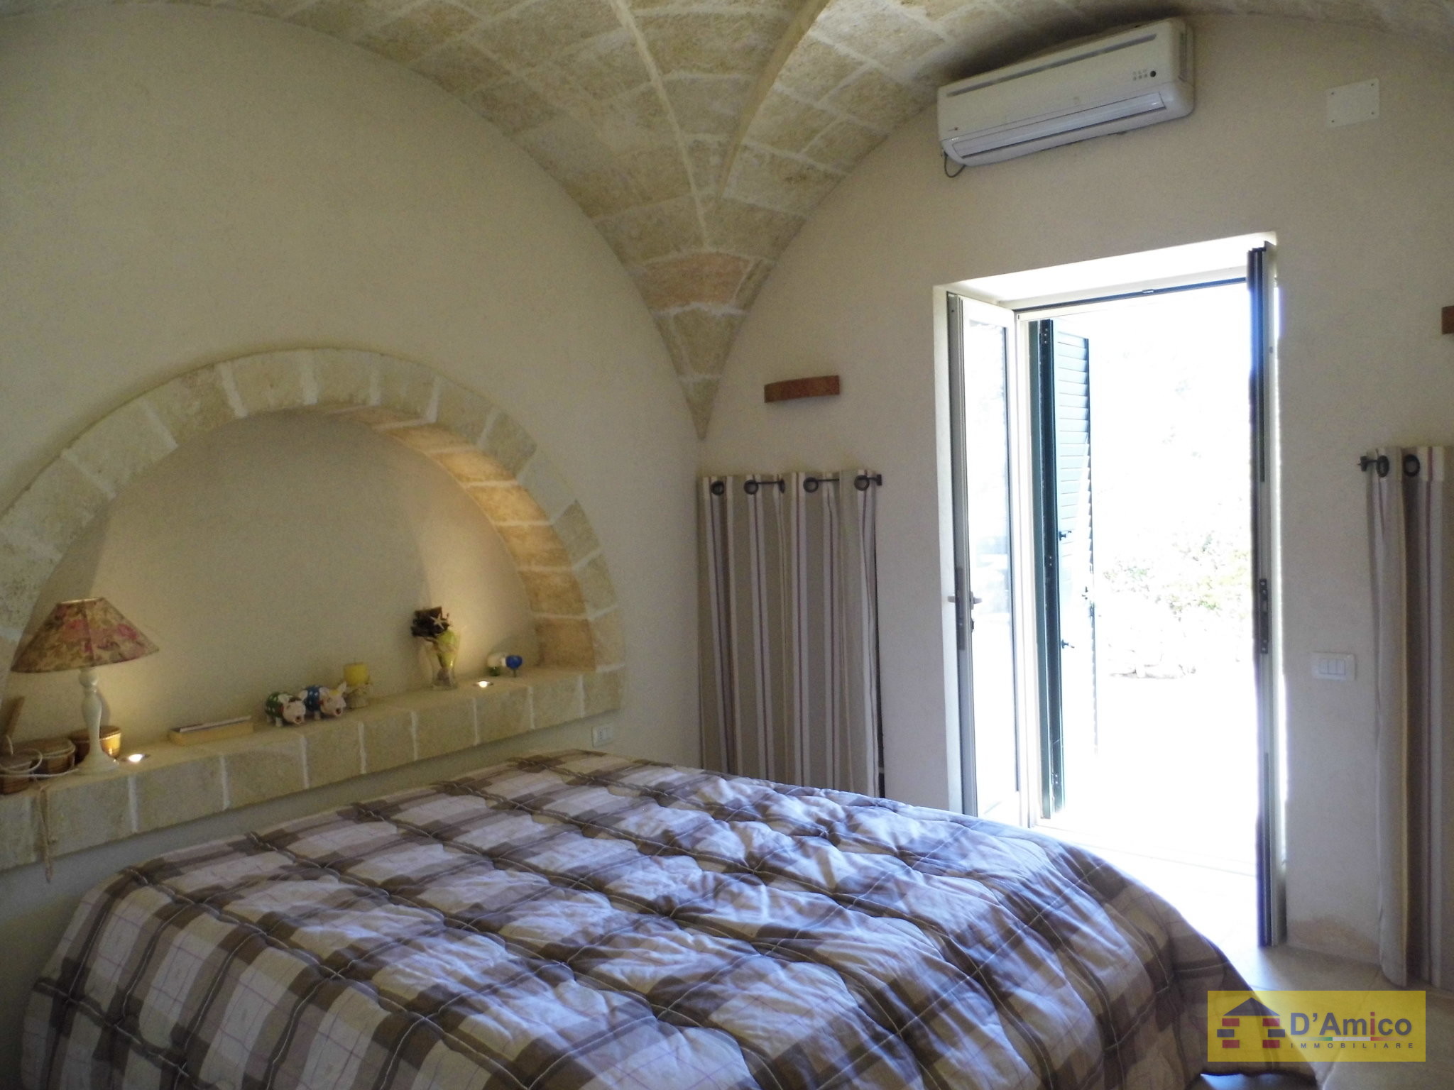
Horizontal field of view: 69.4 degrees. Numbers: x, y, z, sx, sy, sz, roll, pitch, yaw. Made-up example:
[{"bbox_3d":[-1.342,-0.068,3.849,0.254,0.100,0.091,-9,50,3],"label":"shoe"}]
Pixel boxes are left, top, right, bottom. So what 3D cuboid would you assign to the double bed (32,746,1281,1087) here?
[{"bbox_3d":[-0.182,1.150,2.743,2.479,0.533,1.998,0,4,39],"label":"double bed"}]

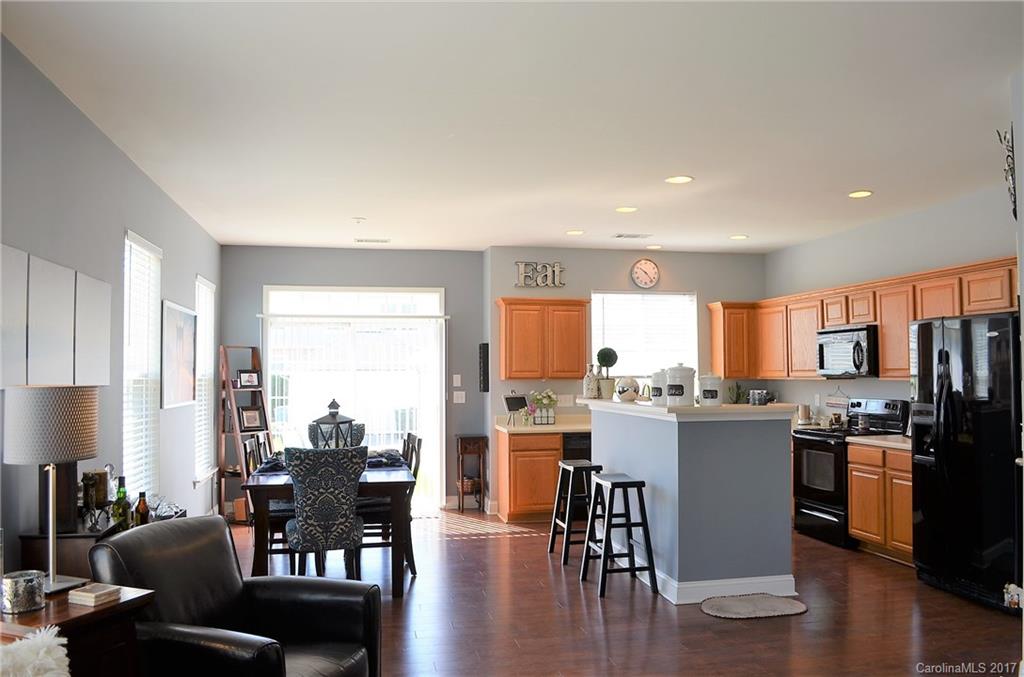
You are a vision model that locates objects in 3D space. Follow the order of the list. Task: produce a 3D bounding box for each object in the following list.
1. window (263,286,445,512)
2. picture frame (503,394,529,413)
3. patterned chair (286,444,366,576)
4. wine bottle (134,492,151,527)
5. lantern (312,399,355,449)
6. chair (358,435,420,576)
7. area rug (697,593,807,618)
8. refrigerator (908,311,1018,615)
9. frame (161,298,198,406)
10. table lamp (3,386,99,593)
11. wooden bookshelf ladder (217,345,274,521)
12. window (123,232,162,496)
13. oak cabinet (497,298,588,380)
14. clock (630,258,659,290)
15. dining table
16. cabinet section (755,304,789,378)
[{"bbox_3d":[-1.616,0.637,7.913,1.838,2.316,0.121,0,-2,-12],"label":"window"},{"bbox_3d":[0.043,0.660,7.747,0.265,0.200,0.040,1,-21,-36],"label":"picture frame"},{"bbox_3d":[-1.188,1.183,4.965,0.510,0.990,0.630,0,-3,-12],"label":"patterned chair"},{"bbox_3d":[-1.462,0.710,3.030,0.062,0.220,0.062,0,-2,-12],"label":"wine bottle"},{"bbox_3d":[-1.289,0.690,5.569,0.227,0.483,0.227,-2,-3,27],"label":"lantern"},{"bbox_3d":[-0.939,1.230,5.702,0.510,0.970,0.470,0,-2,-17],"label":"chair"},{"bbox_3d":[1.493,1.646,4.711,0.690,0.025,0.380,0,-2,-12],"label":"area rug"},{"bbox_3d":[3.210,0.753,4.946,0.775,1.787,0.856,0,-2,-12],"label":"refrigerator"},{"bbox_3d":[-2.545,0.138,5.881,0.035,0.750,1.128,0,-2,-12],"label":"frame"},{"bbox_3d":[-1.619,0.516,2.701,0.287,0.690,0.287,-1,-3,21],"label":"table lamp"},{"bbox_3d":[-2.476,0.938,7.436,0.460,1.720,0.480,-2,-3,33],"label":"wooden bookshelf ladder"},{"bbox_3d":[-2.381,0.238,4.969,0.080,1.750,0.880,0,-2,-12],"label":"window"},{"bbox_3d":[0.327,0.015,7.921,0.880,0.820,0.350,0,-2,-12],"label":"oak cabinet"},{"bbox_3d":[1.447,-0.694,8.243,0.315,0.310,0.050,0,-3,-12],"label":"clock"},{"bbox_3d":[-1.302,1.314,5.550,1.043,0.765,1.591,0,-2,-12],"label":"dining table"},{"bbox_3d":[2.872,0.041,8.058,0.325,0.760,0.630,0,-3,-12],"label":"cabinet section"}]

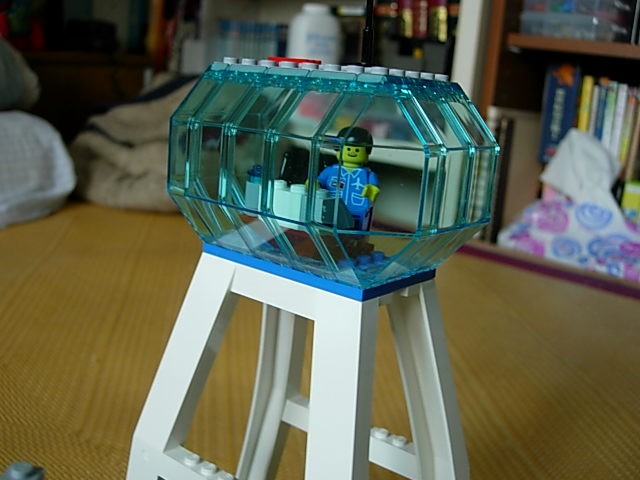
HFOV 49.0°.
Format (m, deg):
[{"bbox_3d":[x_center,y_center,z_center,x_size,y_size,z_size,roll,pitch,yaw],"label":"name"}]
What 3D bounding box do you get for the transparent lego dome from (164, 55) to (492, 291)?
[{"bbox_3d":[-0.003,-0.023,0.214,0.096,0.059,0.058,14,15,37],"label":"transparent lego dome"}]

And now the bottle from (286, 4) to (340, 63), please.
[{"bbox_3d":[-0.012,-0.275,1.078,0.079,0.165,0.072,2,13,-11],"label":"bottle"}]

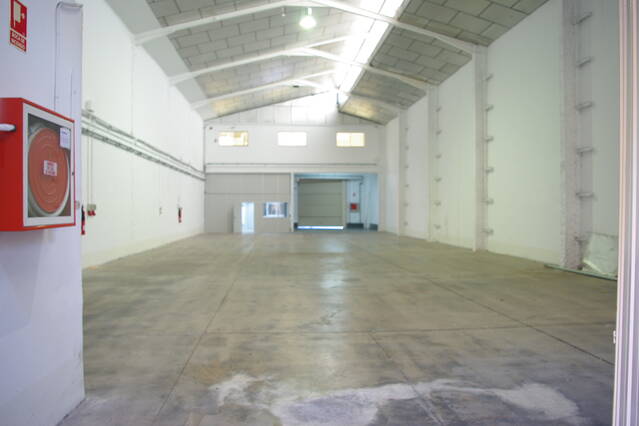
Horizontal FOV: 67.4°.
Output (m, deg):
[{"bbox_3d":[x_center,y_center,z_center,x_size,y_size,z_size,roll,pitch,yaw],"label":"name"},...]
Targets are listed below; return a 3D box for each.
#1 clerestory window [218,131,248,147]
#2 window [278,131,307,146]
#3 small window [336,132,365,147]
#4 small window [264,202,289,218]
[{"bbox_3d":[-5.655,-4.867,31.622,1.960,0.980,0.120,0,0,-5],"label":"clerestory window"},{"bbox_3d":[-1.787,-4.904,31.953,1.920,0.970,0.120,0,0,-5],"label":"window"},{"bbox_3d":[2.109,-4.918,32.286,1.940,0.980,0.120,0,0,-5],"label":"small window"},{"bbox_3d":[-2.911,-0.173,31.918,1.660,1.070,0.120,0,0,-5],"label":"small window"}]

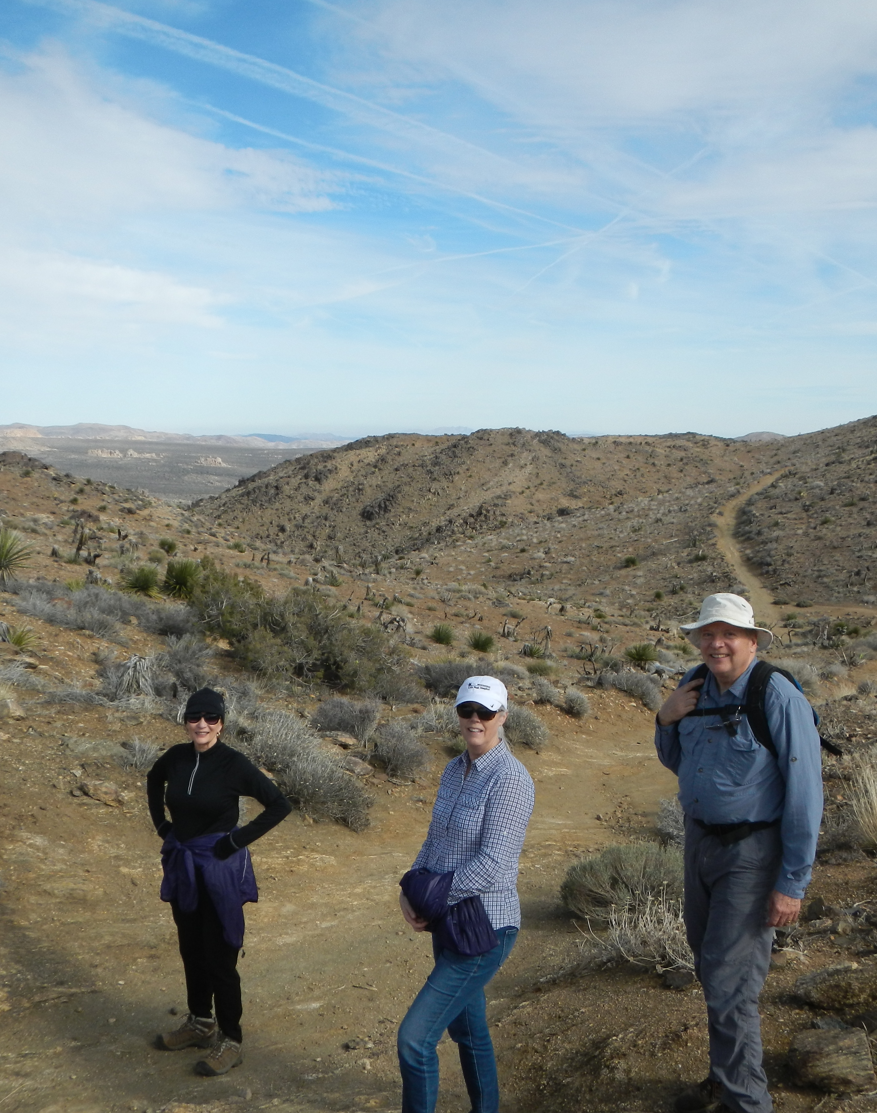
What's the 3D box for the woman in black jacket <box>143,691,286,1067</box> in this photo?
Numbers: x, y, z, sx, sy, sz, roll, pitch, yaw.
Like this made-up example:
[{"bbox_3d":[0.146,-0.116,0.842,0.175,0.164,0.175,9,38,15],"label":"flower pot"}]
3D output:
[{"bbox_3d":[-0.956,1.405,5.310,0.600,1.670,0.420,1,6,12],"label":"woman in black jacket"}]

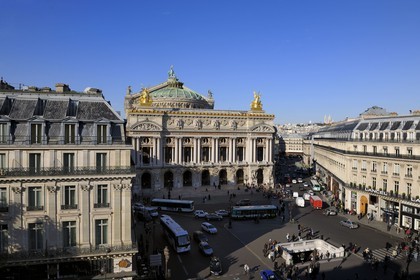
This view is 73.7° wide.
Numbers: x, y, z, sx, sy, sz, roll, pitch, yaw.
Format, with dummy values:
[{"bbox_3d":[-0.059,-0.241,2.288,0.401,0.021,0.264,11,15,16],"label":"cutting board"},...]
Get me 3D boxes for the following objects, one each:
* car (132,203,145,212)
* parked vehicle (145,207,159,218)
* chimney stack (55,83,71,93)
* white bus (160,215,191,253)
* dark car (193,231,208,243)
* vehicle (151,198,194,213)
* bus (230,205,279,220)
[{"bbox_3d":[-21.106,20.227,84.238,4.300,1.600,1.800,1,1,42],"label":"car"},{"bbox_3d":[-16.606,20.327,79.739,1.800,1.550,4.300,0,1,-38],"label":"parked vehicle"},{"bbox_3d":[-23.100,-8.124,44.000,1.250,1.750,2.200,0,1,-10],"label":"chimney stack"},{"bbox_3d":[-7.552,19.729,59.531,2.550,3.300,12.500,0,1,-25],"label":"white bus"},{"bbox_3d":[-2.406,20.581,59.441,1.800,1.650,4.400,0,1,-30],"label":"dark car"},{"bbox_3d":[-11.303,19.578,84.131,12.000,3.000,2.500,0,1,9],"label":"vehicle"},{"bbox_3d":[12.097,19.780,76.733,12.000,3.000,2.500,0,1,-5],"label":"bus"}]

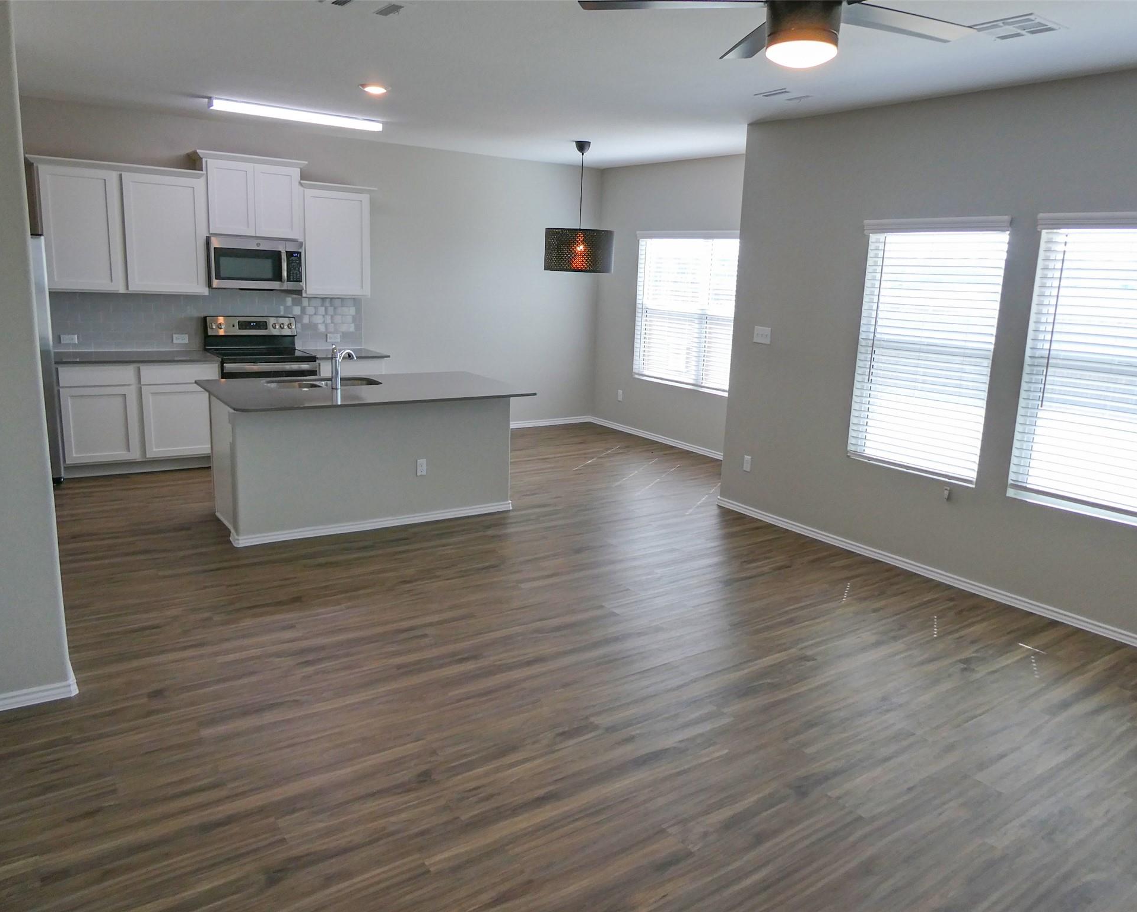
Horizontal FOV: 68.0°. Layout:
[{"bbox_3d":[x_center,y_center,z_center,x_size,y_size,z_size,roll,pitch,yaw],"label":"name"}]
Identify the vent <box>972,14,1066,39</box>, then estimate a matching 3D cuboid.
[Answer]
[{"bbox_3d":[1.844,-1.742,3.460,0.315,0.020,0.285,-6,15,-34],"label":"vent"}]

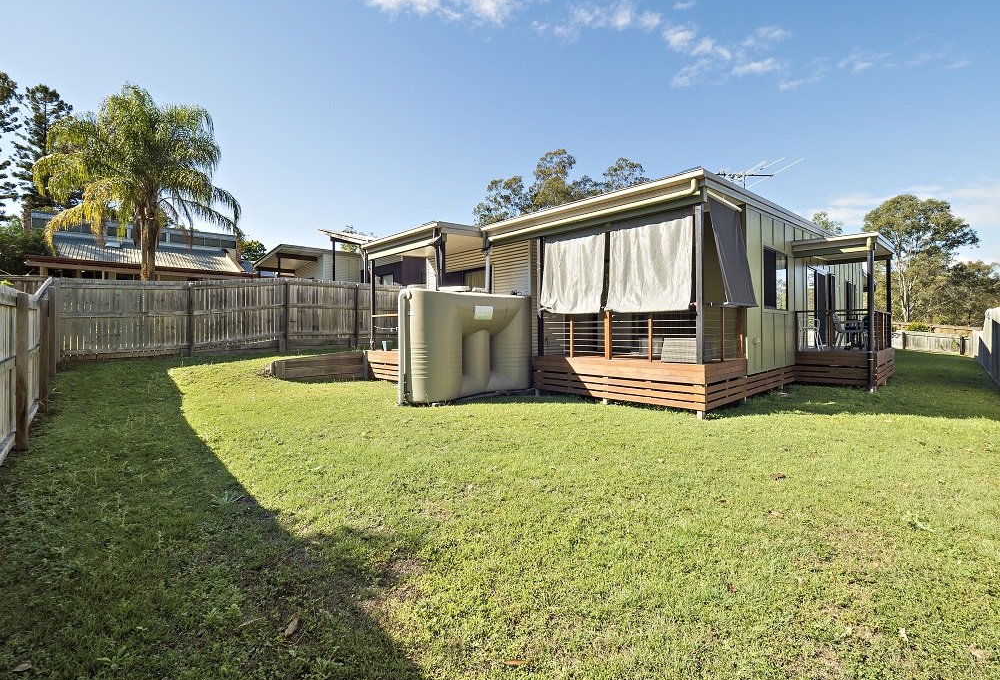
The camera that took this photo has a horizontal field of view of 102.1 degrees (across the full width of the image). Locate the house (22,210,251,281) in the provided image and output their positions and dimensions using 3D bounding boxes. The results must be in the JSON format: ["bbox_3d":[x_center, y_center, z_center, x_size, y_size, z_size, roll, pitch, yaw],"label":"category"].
[{"bbox_3d":[-24.200,-5.000,28.900,11.000,6.600,9.500,0,0,-35],"label":"house"}]

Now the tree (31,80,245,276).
[{"bbox_3d":[-13.900,-5.100,15.900,6.200,9.700,6.200,0,0,0],"label":"tree"}]

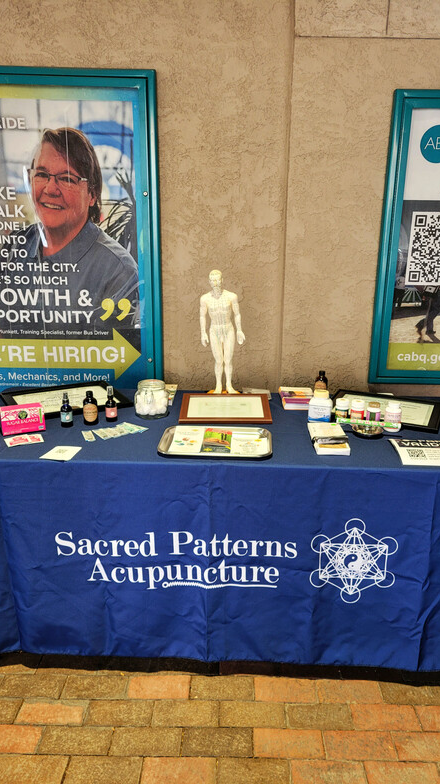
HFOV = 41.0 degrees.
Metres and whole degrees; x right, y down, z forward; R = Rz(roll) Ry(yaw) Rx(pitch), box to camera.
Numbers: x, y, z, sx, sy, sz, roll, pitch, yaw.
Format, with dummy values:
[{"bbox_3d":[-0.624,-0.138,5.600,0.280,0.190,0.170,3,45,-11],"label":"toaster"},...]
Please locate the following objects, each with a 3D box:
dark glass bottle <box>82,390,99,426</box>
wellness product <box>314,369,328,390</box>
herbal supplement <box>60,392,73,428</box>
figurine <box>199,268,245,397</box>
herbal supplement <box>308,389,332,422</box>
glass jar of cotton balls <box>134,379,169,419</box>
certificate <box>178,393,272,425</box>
[{"bbox_3d":[-0.439,0.054,2.003,0.051,0.112,0.051,-3,18,-12],"label":"dark glass bottle"},{"bbox_3d":[0.402,-0.023,2.336,0.046,0.118,0.046,4,18,11],"label":"wellness product"},{"bbox_3d":[-0.530,0.062,2.037,0.038,0.119,0.038,-3,18,-12],"label":"herbal supplement"},{"bbox_3d":[0.010,-0.206,2.259,0.177,0.507,0.135,2,18,3],"label":"figurine"},{"bbox_3d":[0.365,0.047,2.132,0.081,0.108,0.073,4,18,10],"label":"herbal supplement"},{"bbox_3d":[-0.243,0.024,2.093,0.119,0.118,0.120,0,18,-2],"label":"glass jar of cotton balls"},{"bbox_3d":[0.019,0.059,2.155,0.324,0.018,0.278,1,18,0],"label":"certificate"}]

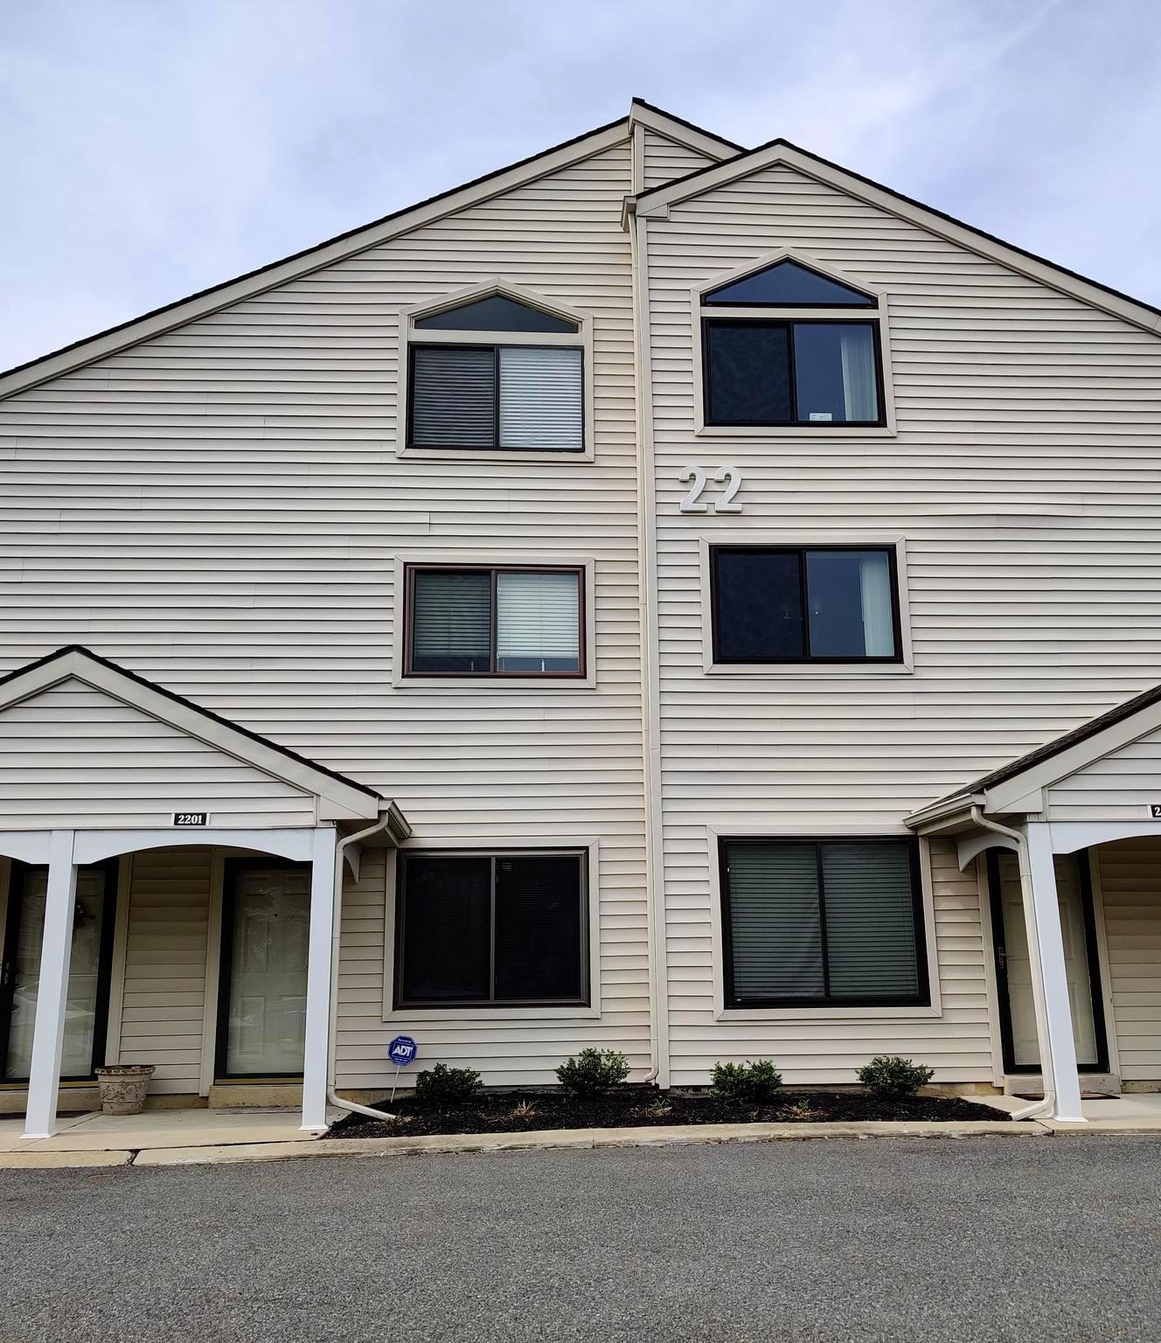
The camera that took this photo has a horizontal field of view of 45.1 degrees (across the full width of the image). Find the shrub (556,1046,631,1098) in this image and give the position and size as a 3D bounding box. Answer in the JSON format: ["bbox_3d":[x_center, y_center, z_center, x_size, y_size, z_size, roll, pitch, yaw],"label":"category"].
[{"bbox_3d":[0.106,3.572,12.429,0.673,0.443,0.619,0,-14,-3],"label":"shrub"}]

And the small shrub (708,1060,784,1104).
[{"bbox_3d":[1.398,3.447,11.758,0.618,0.367,0.568,0,-14,-3],"label":"small shrub"}]

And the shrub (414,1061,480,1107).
[{"bbox_3d":[-1.137,3.598,12.200,0.597,0.352,0.550,0,-14,-3],"label":"shrub"}]

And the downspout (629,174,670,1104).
[{"bbox_3d":[0.612,-0.557,13.640,0.180,8.800,0.170,0,-14,-3],"label":"downspout"}]

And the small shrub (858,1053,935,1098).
[{"bbox_3d":[2.696,3.464,11.928,0.654,0.379,0.602,0,-14,-3],"label":"small shrub"}]

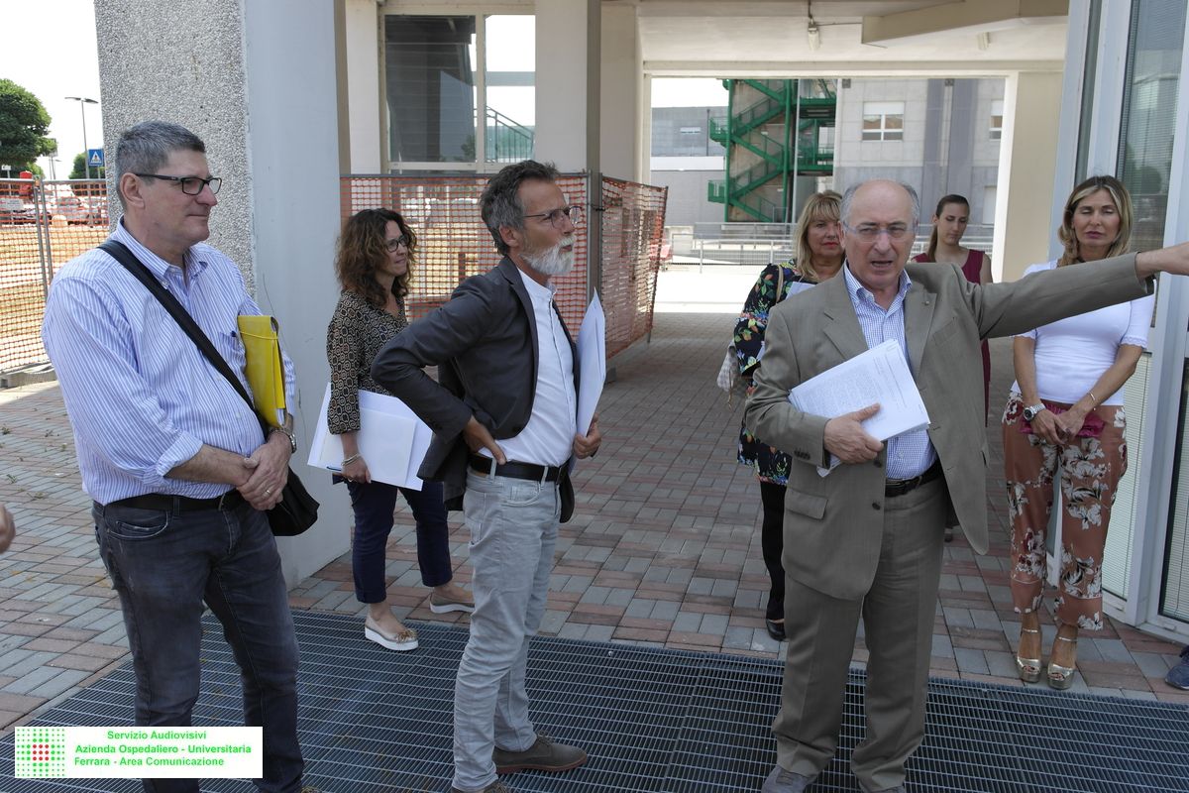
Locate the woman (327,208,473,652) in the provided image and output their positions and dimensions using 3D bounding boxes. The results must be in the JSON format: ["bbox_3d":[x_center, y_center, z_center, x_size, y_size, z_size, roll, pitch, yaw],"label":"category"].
[{"bbox_3d":[-0.699,0.108,3.688,0.480,1.600,0.480,5,11,23],"label":"woman"}]

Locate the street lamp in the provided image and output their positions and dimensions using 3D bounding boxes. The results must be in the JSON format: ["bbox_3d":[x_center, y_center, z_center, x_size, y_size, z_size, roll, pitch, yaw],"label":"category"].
[{"bbox_3d":[-23.325,-10.742,45.507,0.320,5.790,1.950,5,11,23],"label":"street lamp"}]

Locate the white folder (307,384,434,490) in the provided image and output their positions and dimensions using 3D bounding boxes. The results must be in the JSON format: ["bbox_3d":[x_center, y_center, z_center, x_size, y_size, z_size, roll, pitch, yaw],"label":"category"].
[{"bbox_3d":[-0.780,0.139,3.510,0.420,0.300,0.020,12,-2,2],"label":"white folder"}]

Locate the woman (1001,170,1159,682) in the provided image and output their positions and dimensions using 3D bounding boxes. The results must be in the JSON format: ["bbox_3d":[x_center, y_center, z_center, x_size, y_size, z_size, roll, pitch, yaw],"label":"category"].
[{"bbox_3d":[1.629,0.127,3.361,0.500,1.710,0.380,5,11,25],"label":"woman"}]

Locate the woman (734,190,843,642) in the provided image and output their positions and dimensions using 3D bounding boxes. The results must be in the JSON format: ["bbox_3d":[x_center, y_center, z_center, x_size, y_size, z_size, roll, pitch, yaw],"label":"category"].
[{"bbox_3d":[0.825,0.086,3.712,0.550,1.660,0.380,2,10,7],"label":"woman"}]

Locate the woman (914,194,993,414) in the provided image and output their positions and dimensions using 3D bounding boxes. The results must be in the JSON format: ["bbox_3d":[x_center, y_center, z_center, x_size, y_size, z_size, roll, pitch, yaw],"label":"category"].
[{"bbox_3d":[1.715,-0.123,4.872,0.450,1.690,0.320,2,10,12],"label":"woman"}]

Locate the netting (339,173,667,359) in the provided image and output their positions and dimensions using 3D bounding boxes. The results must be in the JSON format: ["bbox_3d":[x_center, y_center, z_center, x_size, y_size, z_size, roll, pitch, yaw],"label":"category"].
[{"bbox_3d":[-1.046,-1.551,11.632,3.100,1.860,3.250,3,10,13],"label":"netting"}]

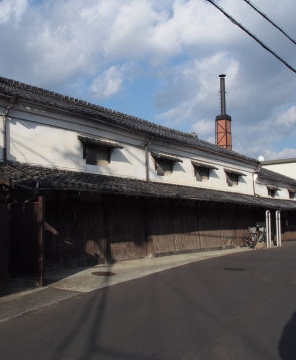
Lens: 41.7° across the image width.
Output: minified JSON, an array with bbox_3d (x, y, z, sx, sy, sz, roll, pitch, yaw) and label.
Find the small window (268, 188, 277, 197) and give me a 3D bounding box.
[{"bbox_3d":[9.147,0.937,28.530,0.250,0.720,1.300,-6,-8,38],"label":"small window"}]

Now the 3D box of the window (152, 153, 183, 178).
[{"bbox_3d":[0.919,-0.731,18.302,0.400,1.050,1.850,-6,-8,38],"label":"window"}]

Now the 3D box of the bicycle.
[{"bbox_3d":[5.804,3.210,21.450,0.560,1.100,1.650,1,-7,-20],"label":"bicycle"}]

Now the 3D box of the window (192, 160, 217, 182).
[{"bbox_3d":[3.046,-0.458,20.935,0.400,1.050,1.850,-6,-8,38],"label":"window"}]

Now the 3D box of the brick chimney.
[{"bbox_3d":[8.124,-2.726,40.530,1.250,17.077,1.250,-6,-8,38],"label":"brick chimney"}]

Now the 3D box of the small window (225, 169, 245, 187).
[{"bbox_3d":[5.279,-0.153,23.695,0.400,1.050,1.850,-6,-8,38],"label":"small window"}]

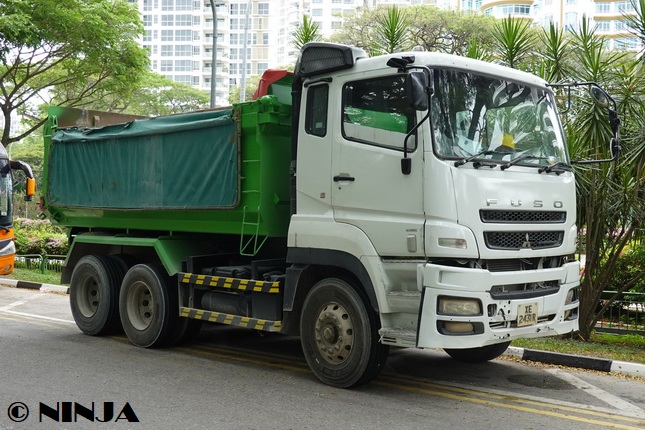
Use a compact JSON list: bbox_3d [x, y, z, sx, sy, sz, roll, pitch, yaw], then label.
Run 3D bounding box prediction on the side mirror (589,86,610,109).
[{"bbox_3d":[2.904,-1.234,7.150,0.070,0.260,0.260,-36,4,-7],"label":"side mirror"}]

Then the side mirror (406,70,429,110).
[{"bbox_3d":[0.769,-0.985,5.450,0.165,0.310,0.085,1,-1,-25],"label":"side mirror"}]

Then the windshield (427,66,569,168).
[{"bbox_3d":[1.802,-0.861,6.443,0.300,0.800,2.320,-1,-2,43],"label":"windshield"}]

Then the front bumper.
[{"bbox_3d":[1.803,0.783,6.394,0.450,0.700,2.480,-1,-2,43],"label":"front bumper"}]

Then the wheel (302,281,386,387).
[{"bbox_3d":[0.191,1.108,6.448,0.270,1.037,1.037,2,-2,-41],"label":"wheel"}]

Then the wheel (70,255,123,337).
[{"bbox_3d":[-3.146,1.119,9.494,1.090,1.090,0.270,-1,-2,43],"label":"wheel"}]

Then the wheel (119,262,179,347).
[{"bbox_3d":[-2.197,1.136,8.595,1.035,1.035,0.270,-1,-2,43],"label":"wheel"}]

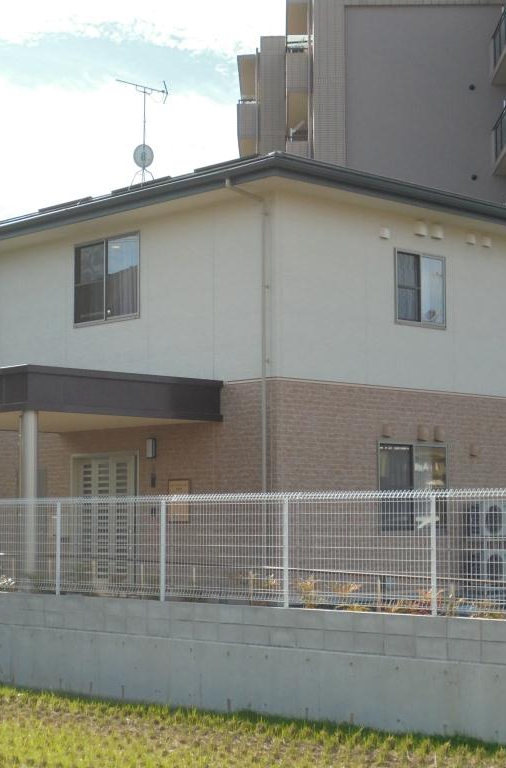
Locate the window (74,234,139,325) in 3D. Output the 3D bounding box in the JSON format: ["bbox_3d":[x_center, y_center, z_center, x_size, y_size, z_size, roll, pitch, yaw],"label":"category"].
[{"bbox_3d":[-2.355,-1.648,23.230,0.120,1.370,1.730,5,-7,-43],"label":"window"}]

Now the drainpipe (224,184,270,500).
[{"bbox_3d":[-0.119,0.102,20.515,0.783,6.056,0.100,5,-7,-43],"label":"drainpipe"}]

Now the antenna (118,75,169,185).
[{"bbox_3d":[-2.459,-5.622,32.400,1.380,2.400,0.520,5,-7,-43],"label":"antenna"}]

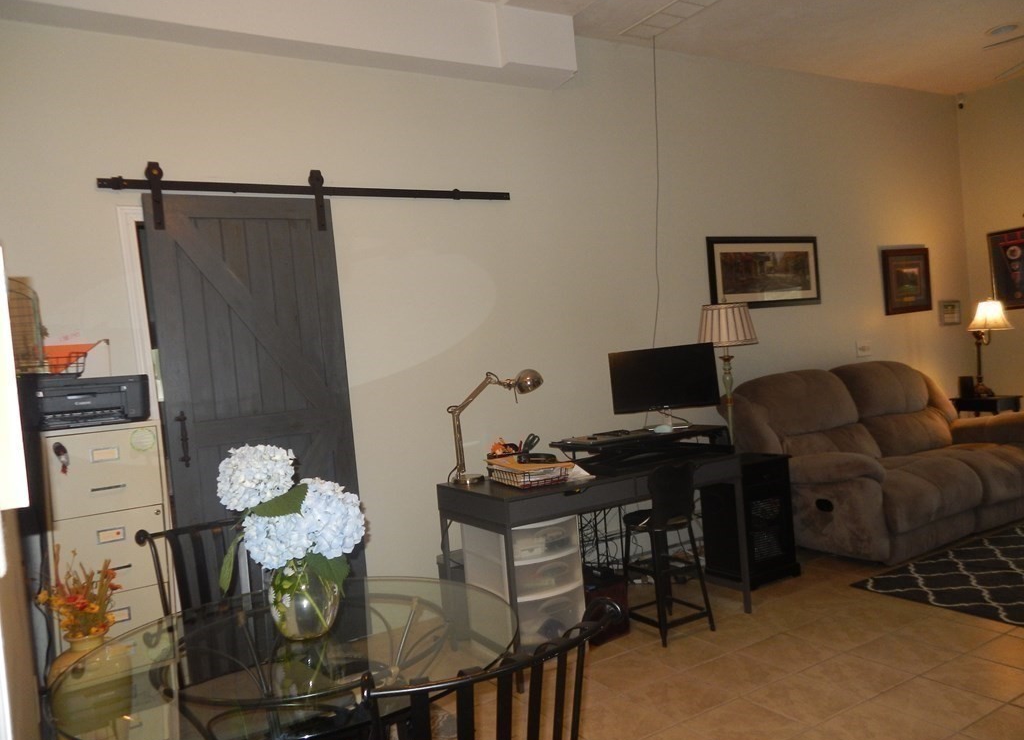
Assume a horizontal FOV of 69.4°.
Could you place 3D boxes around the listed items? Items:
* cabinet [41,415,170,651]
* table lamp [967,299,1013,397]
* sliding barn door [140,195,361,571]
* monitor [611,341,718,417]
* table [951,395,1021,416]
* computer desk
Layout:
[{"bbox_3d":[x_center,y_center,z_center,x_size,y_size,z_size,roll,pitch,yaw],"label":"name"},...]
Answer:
[{"bbox_3d":[-1.510,0.799,2.808,0.358,1.211,0.500,-6,2,-30],"label":"cabinet"},{"bbox_3d":[3.808,-0.182,5.904,0.370,0.773,0.350,-6,2,-30],"label":"table lamp"},{"bbox_3d":[-1.133,0.282,3.366,0.805,2.125,0.045,-6,2,-30],"label":"sliding barn door"},{"bbox_3d":[0.763,0.044,3.701,0.545,0.312,0.060,-5,-3,-7],"label":"monitor"},{"bbox_3d":[3.837,0.536,5.948,0.370,0.668,0.370,-6,2,-30],"label":"table"},{"bbox_3d":[0.411,0.846,3.480,1.310,0.760,0.600,-6,2,-30],"label":"computer desk"}]

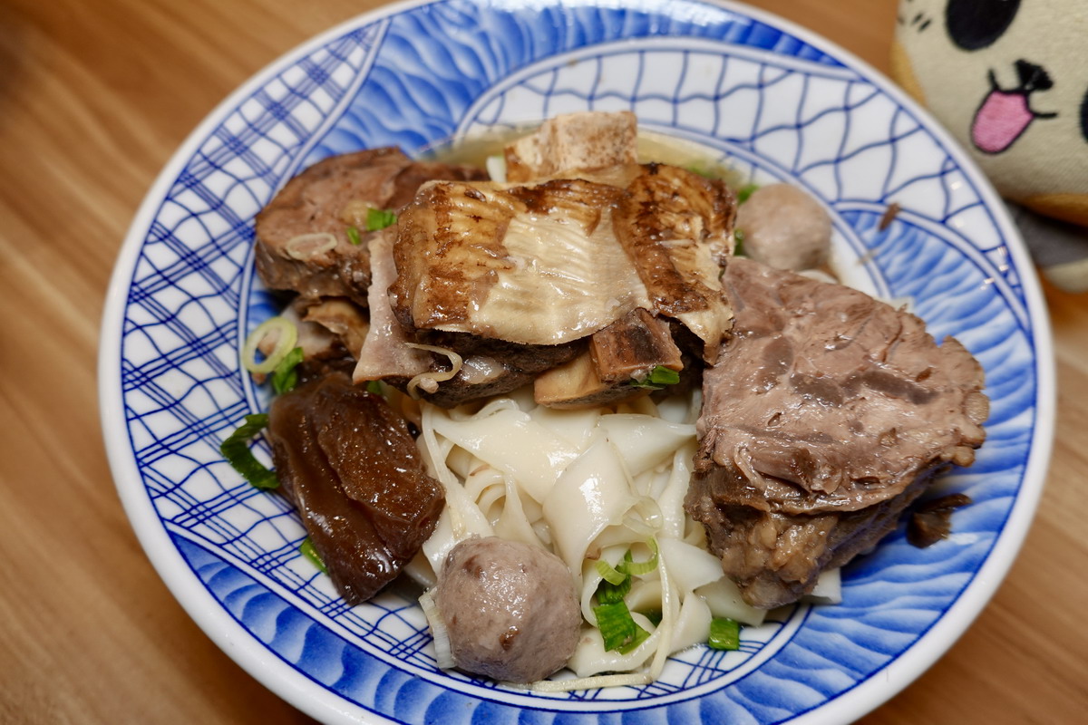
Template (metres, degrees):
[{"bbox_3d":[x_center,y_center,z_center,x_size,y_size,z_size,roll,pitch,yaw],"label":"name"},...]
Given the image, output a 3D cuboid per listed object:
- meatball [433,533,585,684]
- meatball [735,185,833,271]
[{"bbox_3d":[-0.008,0.057,0.167,0.033,0.032,0.033,0,61,0],"label":"meatball"},{"bbox_3d":[0.079,-0.044,0.238,0.032,0.031,0.032,0,61,0],"label":"meatball"}]

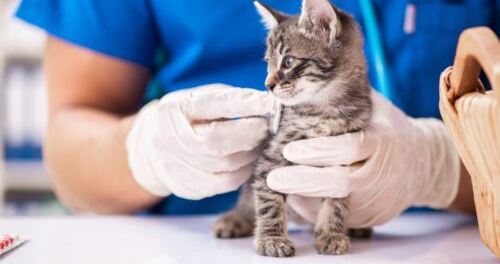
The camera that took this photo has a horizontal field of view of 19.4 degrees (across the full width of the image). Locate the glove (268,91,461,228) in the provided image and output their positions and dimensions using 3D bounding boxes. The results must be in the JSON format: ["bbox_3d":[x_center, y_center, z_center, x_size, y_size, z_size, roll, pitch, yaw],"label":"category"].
[{"bbox_3d":[0.084,0.020,1.085,0.155,0.100,0.095,-3,6,-28],"label":"glove"}]

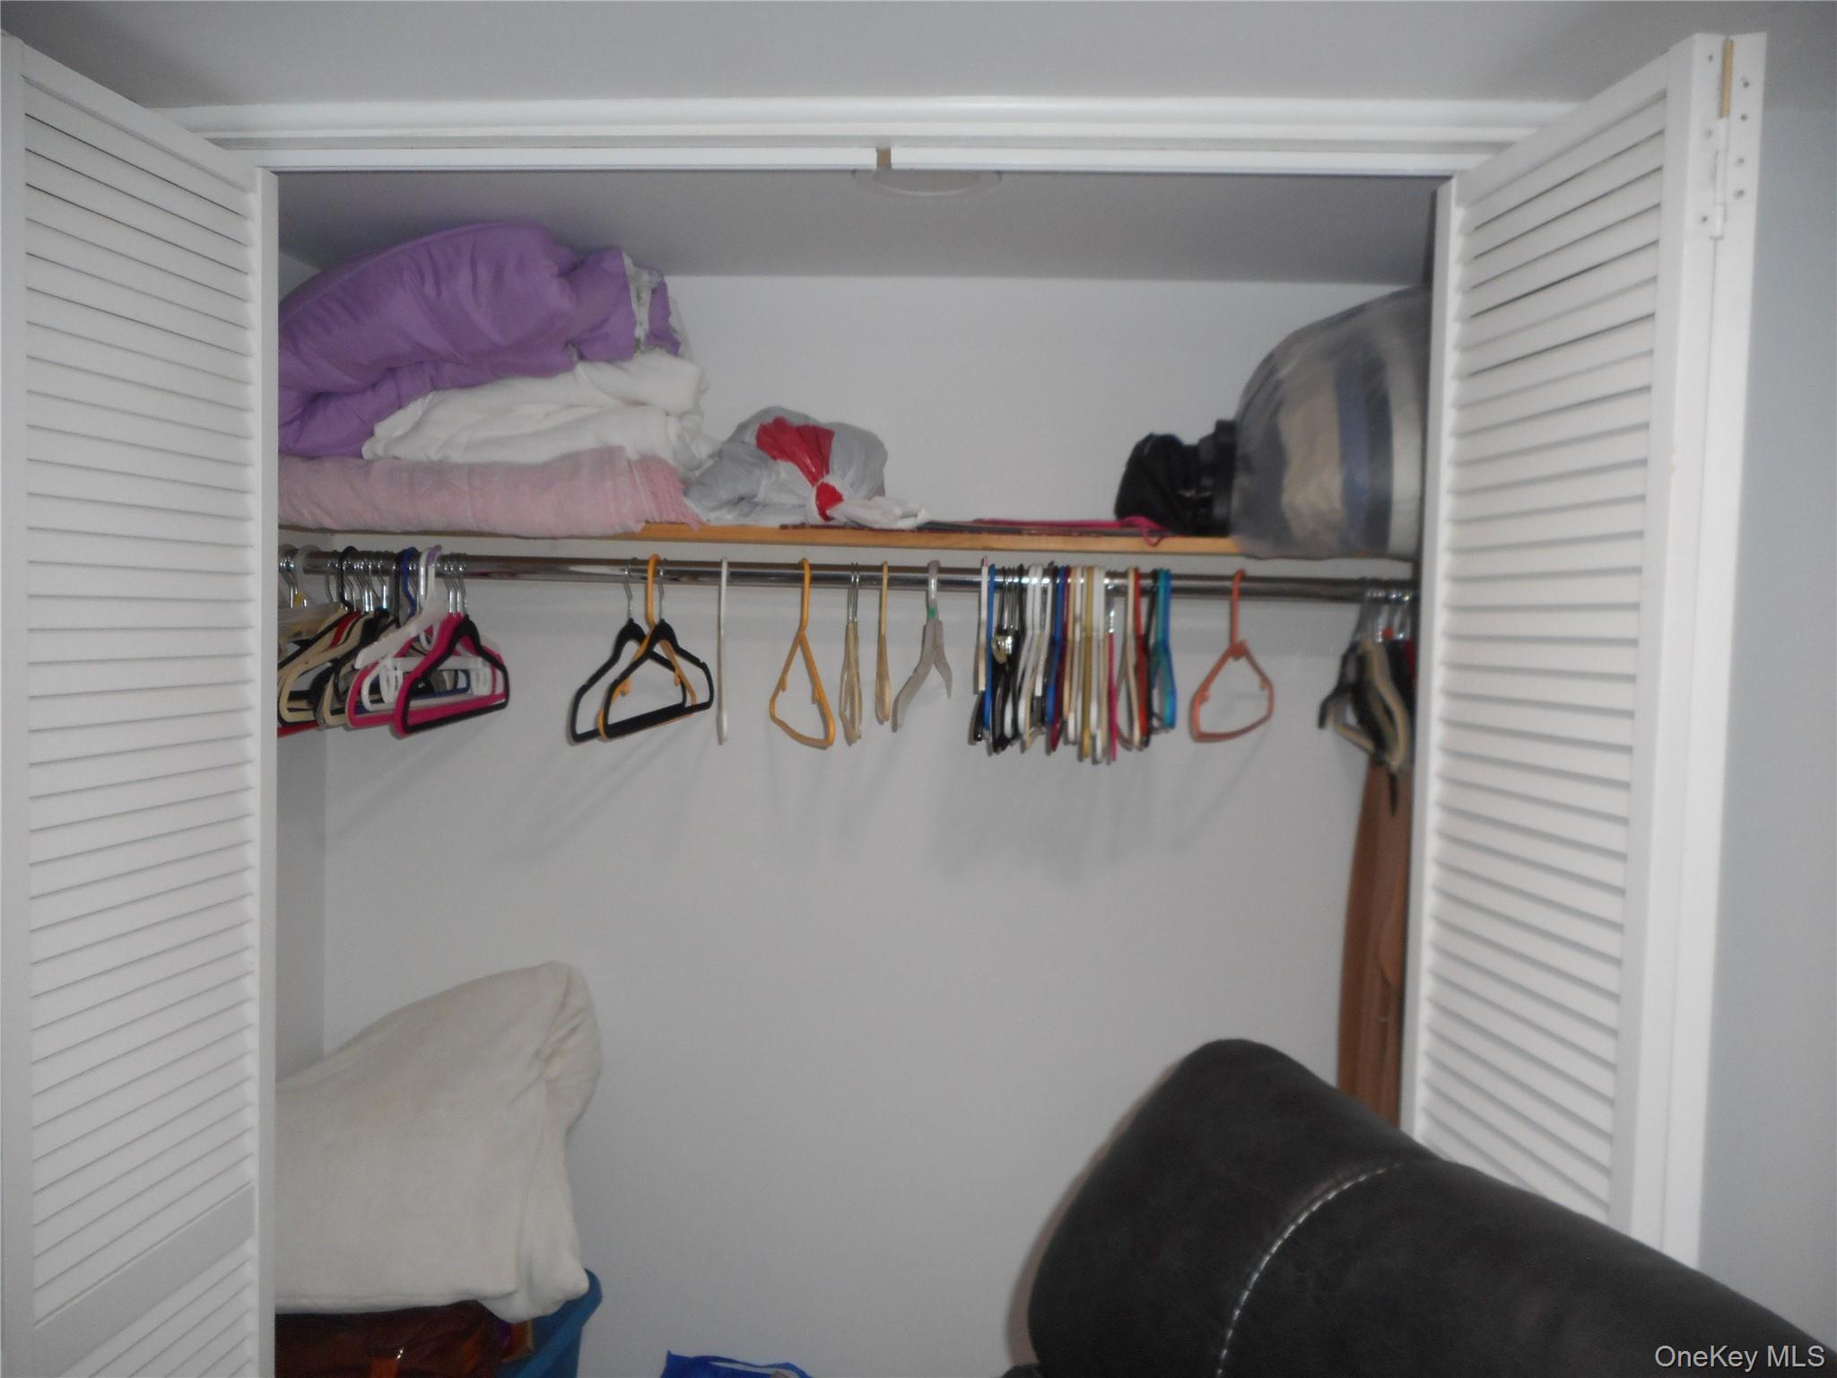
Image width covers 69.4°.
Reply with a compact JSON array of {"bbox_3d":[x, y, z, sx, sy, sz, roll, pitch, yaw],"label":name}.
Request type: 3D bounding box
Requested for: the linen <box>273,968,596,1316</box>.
[{"bbox_3d":[-0.724,0.633,1.958,0.535,0.445,0.330,2,3,3],"label":"linen"}]

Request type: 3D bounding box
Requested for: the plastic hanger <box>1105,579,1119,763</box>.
[{"bbox_3d":[0.247,-0.039,1.719,0.010,0.229,0.435,2,3,7],"label":"plastic hanger"}]

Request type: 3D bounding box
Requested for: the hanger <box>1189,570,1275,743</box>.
[{"bbox_3d":[0.410,-0.047,1.708,0.012,0.214,0.410,3,3,25],"label":"hanger"}]

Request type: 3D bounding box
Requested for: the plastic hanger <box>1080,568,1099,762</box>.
[{"bbox_3d":[0.236,-0.045,1.859,0.013,0.249,0.420,2,3,6],"label":"plastic hanger"}]

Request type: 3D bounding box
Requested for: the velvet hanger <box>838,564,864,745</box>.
[{"bbox_3d":[-0.086,-0.054,1.740,0.012,0.224,0.420,1,3,-5],"label":"velvet hanger"}]

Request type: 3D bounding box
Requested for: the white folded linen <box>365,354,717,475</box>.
[{"bbox_3d":[-0.554,-0.407,2.010,0.530,0.155,0.320,2,3,3],"label":"white folded linen"}]

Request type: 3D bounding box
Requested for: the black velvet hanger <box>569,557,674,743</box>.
[{"bbox_3d":[-0.409,-0.069,1.898,0.012,0.232,0.440,2,3,7],"label":"black velvet hanger"}]

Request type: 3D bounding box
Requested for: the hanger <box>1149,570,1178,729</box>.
[{"bbox_3d":[0.343,-0.063,1.852,0.014,0.208,0.430,2,3,7],"label":"hanger"}]

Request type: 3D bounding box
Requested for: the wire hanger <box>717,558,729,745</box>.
[{"bbox_3d":[-0.279,-0.063,1.890,0.010,0.243,0.410,1,3,-8],"label":"wire hanger"}]

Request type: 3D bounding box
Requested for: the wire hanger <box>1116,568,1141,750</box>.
[{"bbox_3d":[0.271,-0.045,1.717,0.012,0.224,0.410,2,3,6],"label":"wire hanger"}]

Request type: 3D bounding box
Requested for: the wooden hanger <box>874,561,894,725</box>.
[{"bbox_3d":[-0.044,-0.067,1.737,0.012,0.199,0.400,1,3,-3],"label":"wooden hanger"}]

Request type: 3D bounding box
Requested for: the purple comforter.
[{"bbox_3d":[-0.617,-0.445,1.795,0.580,0.310,0.380,2,3,4],"label":"purple comforter"}]

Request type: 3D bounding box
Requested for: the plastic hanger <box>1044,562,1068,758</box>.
[{"bbox_3d":[0.201,-0.052,1.861,0.013,0.240,0.420,2,3,7],"label":"plastic hanger"}]

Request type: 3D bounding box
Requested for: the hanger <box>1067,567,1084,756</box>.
[{"bbox_3d":[0.205,-0.046,1.721,0.012,0.226,0.410,2,3,7],"label":"hanger"}]

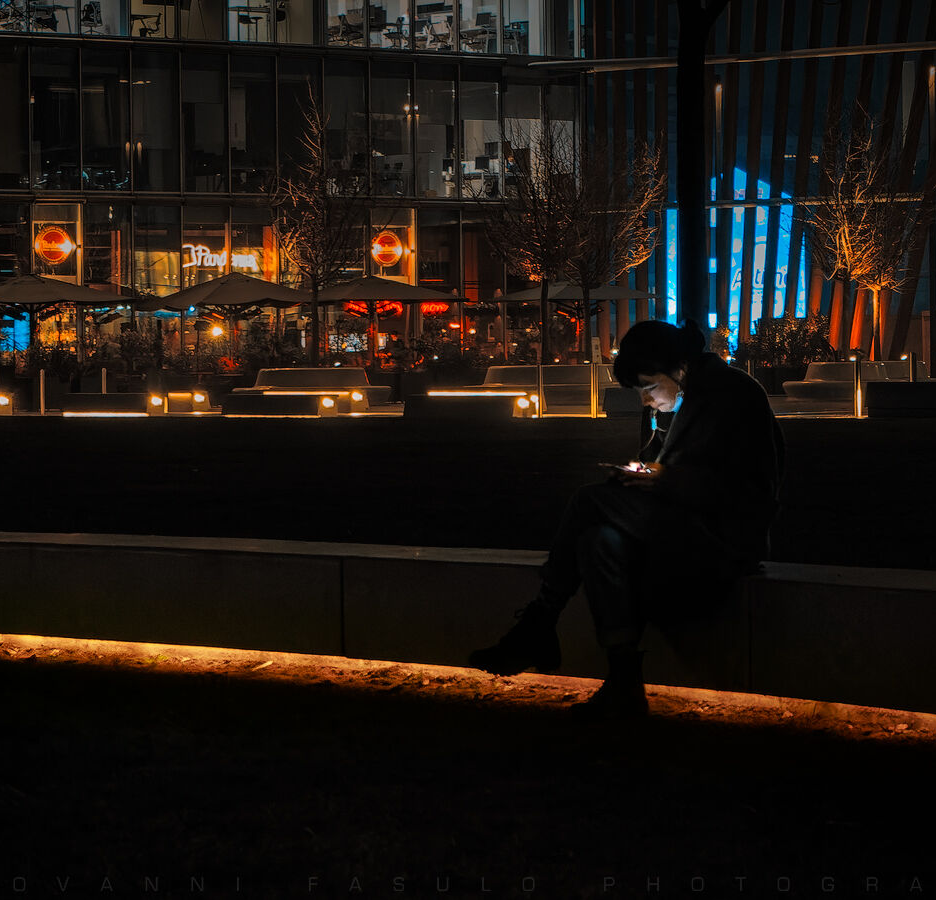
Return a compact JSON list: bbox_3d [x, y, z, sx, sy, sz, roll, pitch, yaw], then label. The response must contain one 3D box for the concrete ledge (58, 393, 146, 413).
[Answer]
[{"bbox_3d":[-7.400,-0.960,60.000,2.100,0.440,0.550,1,2,27],"label":"concrete ledge"}]

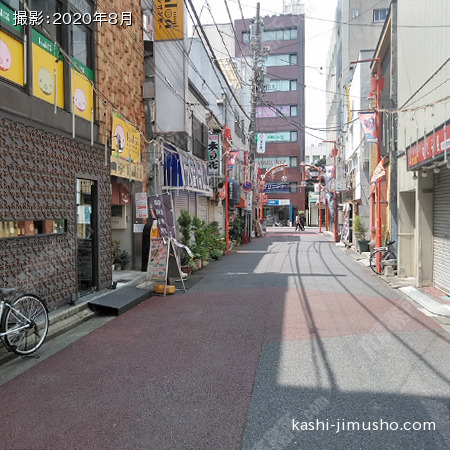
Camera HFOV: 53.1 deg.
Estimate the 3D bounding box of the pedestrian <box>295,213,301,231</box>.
[{"bbox_3d":[6.837,-0.307,42.500,0.550,1.630,0.500,0,1,9],"label":"pedestrian"}]

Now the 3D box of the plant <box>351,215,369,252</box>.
[{"bbox_3d":[4.912,0.255,16.400,0.620,1.380,0.660,0,1,9],"label":"plant"}]

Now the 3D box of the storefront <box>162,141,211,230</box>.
[{"bbox_3d":[-1.079,-0.474,13.419,0.750,3.400,3.600,0,1,9],"label":"storefront"}]

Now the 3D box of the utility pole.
[{"bbox_3d":[1.956,-6.424,28.122,0.900,14.600,0.800,0,1,9],"label":"utility pole"}]

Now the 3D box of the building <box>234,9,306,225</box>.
[{"bbox_3d":[6.084,-12.476,58.383,8.300,25.200,9.500,0,1,9],"label":"building"}]

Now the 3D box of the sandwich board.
[{"bbox_3d":[-1.150,0.805,8.950,0.500,1.100,0.580,-2,2,-44],"label":"sandwich board"}]

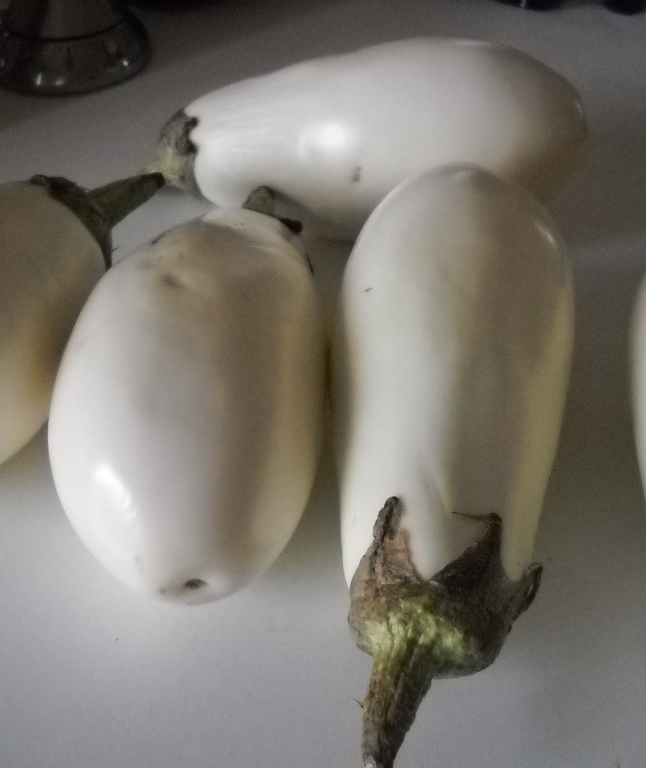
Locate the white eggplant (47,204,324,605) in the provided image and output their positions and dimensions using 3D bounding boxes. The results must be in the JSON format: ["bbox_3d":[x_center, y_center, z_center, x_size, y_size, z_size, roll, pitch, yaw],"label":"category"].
[{"bbox_3d":[-0.037,-0.006,0.359,0.083,0.083,0.166,3,43,1],"label":"white eggplant"}]

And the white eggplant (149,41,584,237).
[{"bbox_3d":[0.019,-0.099,0.463,0.181,0.080,0.080,-4,43,-5],"label":"white eggplant"}]

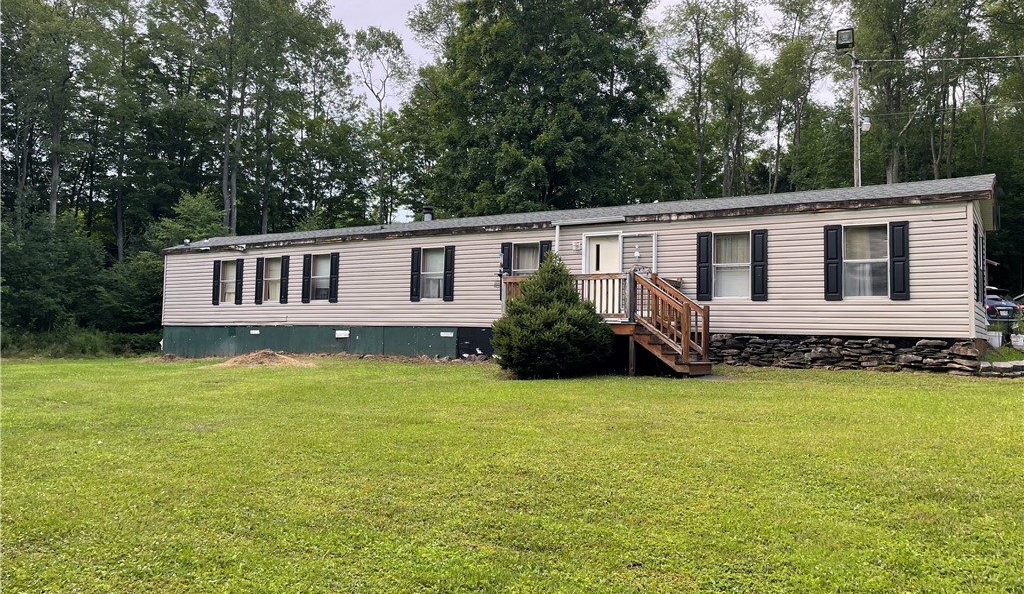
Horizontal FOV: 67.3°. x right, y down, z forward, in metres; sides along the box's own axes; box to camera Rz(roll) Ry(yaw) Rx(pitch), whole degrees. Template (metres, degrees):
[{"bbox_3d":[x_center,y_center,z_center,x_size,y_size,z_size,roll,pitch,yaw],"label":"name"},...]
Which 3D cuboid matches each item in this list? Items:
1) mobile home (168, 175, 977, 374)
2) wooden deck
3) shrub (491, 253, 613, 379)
[{"bbox_3d":[-0.620,-0.172,20.910,23.269,4.100,4.370,-1,-3,33],"label":"mobile home"},{"bbox_3d":[1.983,0.518,15.612,4.044,1.989,1.850,-1,-3,33],"label":"wooden deck"},{"bbox_3d":[0.745,0.339,14.552,2.281,2.332,2.281,1,-3,0],"label":"shrub"}]

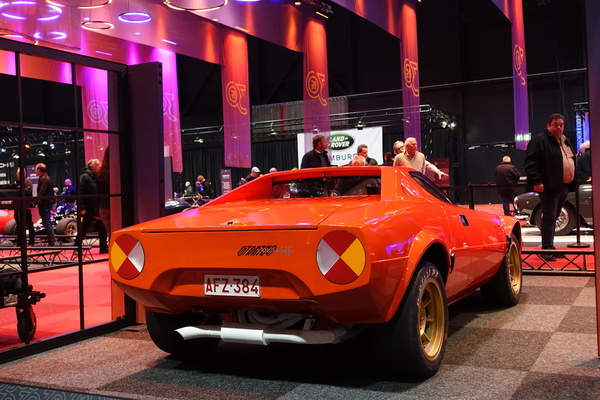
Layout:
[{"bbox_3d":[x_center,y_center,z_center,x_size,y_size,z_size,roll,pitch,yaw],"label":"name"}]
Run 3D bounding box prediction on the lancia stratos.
[{"bbox_3d":[0.497,0.349,4.931,1.790,1.120,3.710,-2,1,29],"label":"lancia stratos"}]

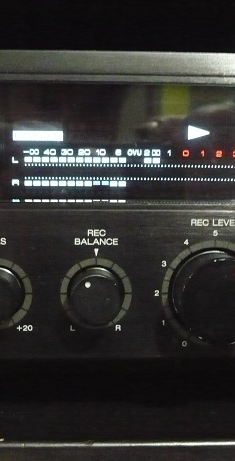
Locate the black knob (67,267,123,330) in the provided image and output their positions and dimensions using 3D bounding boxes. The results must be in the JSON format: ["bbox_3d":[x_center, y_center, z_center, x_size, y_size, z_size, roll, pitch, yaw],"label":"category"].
[{"bbox_3d":[-0.007,0.022,0.200,0.017,0.017,0.015,1,3,-2],"label":"black knob"}]

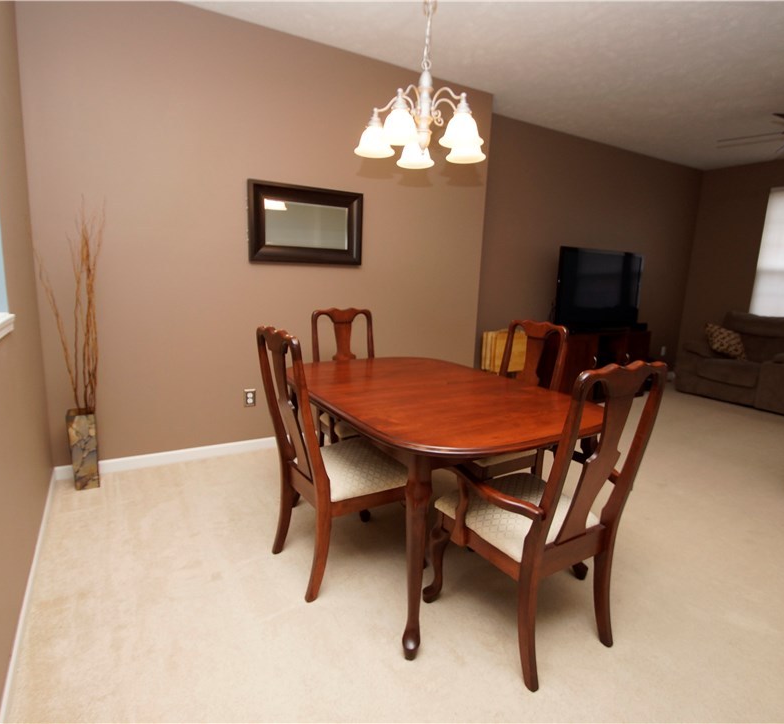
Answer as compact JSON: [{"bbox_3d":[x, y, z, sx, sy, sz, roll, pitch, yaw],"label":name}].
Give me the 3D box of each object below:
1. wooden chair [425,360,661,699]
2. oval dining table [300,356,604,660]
[{"bbox_3d":[0.496,0.458,1.559,0.580,1.020,0.570,-4,12,-30],"label":"wooden chair"},{"bbox_3d":[0.130,0.478,2.124,1.025,0.755,1.475,-4,12,-30],"label":"oval dining table"}]

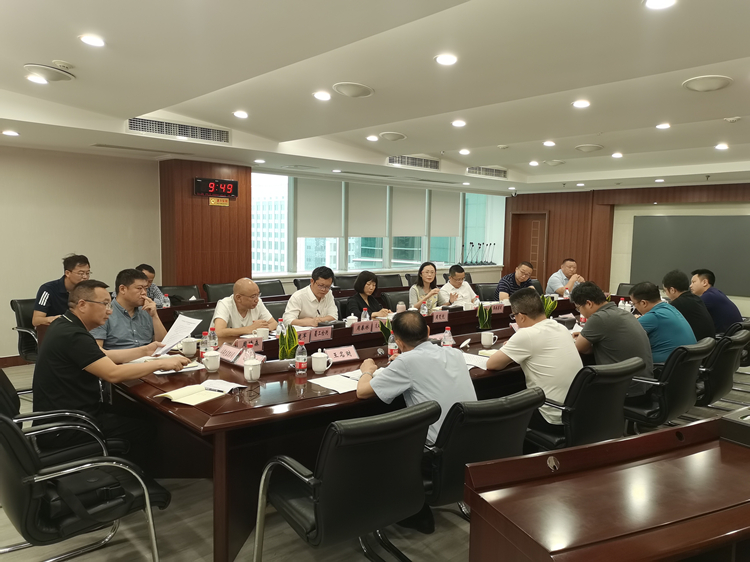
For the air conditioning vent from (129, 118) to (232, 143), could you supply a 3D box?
[{"bbox_3d":[-1.961,-1.530,5.970,1.120,0.165,0.050,-4,6,-42],"label":"air conditioning vent"}]

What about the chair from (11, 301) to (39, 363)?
[{"bbox_3d":[-2.929,0.621,5.489,0.650,0.880,0.600,3,5,27],"label":"chair"}]

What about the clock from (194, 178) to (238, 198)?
[{"bbox_3d":[-2.052,-1.211,7.622,0.610,0.220,0.050,-4,6,-43],"label":"clock"}]

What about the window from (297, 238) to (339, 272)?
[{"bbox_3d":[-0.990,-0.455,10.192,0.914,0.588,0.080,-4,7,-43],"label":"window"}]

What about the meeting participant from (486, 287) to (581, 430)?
[{"bbox_3d":[0.961,0.669,3.727,0.580,1.260,0.900,-3,6,-37],"label":"meeting participant"}]

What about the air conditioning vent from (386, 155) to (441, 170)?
[{"bbox_3d":[0.542,-1.645,8.169,1.100,0.150,0.070,-4,6,-43],"label":"air conditioning vent"}]

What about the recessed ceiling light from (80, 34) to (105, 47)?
[{"bbox_3d":[-1.702,-1.452,3.517,0.135,0.040,0.135,2,2,-43],"label":"recessed ceiling light"}]

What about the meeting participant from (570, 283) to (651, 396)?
[{"bbox_3d":[1.584,0.636,4.123,0.550,1.225,0.770,-4,6,-43],"label":"meeting participant"}]

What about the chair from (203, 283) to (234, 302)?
[{"bbox_3d":[-1.818,0.486,7.265,0.640,0.900,0.600,5,6,41],"label":"chair"}]

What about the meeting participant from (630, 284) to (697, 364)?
[{"bbox_3d":[2.104,0.616,4.729,0.580,1.230,0.880,-3,6,-40],"label":"meeting participant"}]

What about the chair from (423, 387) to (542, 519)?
[{"bbox_3d":[0.367,0.916,2.720,0.570,0.920,0.620,-2,6,-34],"label":"chair"}]

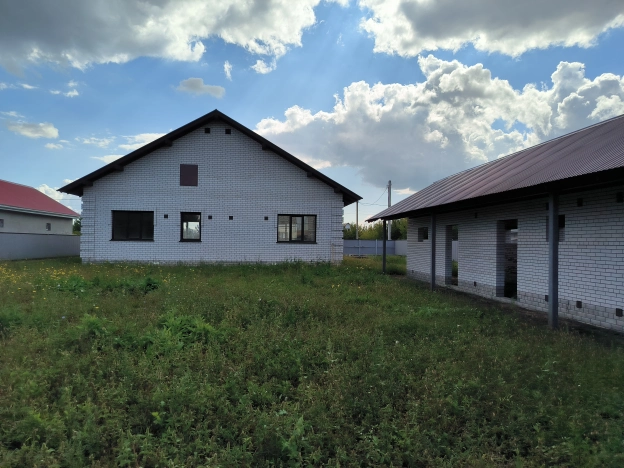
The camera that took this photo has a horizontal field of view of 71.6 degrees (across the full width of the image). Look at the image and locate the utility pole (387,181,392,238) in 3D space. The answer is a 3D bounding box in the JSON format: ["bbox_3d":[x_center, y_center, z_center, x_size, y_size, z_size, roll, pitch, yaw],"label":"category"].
[{"bbox_3d":[9.372,-1.909,52.425,0.330,9.170,0.330,1,-1,-7],"label":"utility pole"}]

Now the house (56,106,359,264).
[{"bbox_3d":[-5.539,-2.215,27.720,15.070,8.000,11.800,1,-1,-7],"label":"house"}]

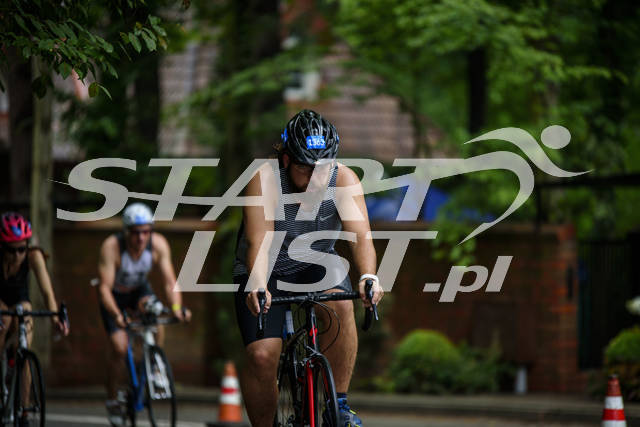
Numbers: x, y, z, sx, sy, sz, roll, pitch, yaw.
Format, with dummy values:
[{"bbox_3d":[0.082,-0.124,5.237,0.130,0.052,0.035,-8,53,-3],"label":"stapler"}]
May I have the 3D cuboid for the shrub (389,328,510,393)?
[{"bbox_3d":[1.350,1.540,37.200,1.270,0.690,0.850,0,-2,0],"label":"shrub"}]

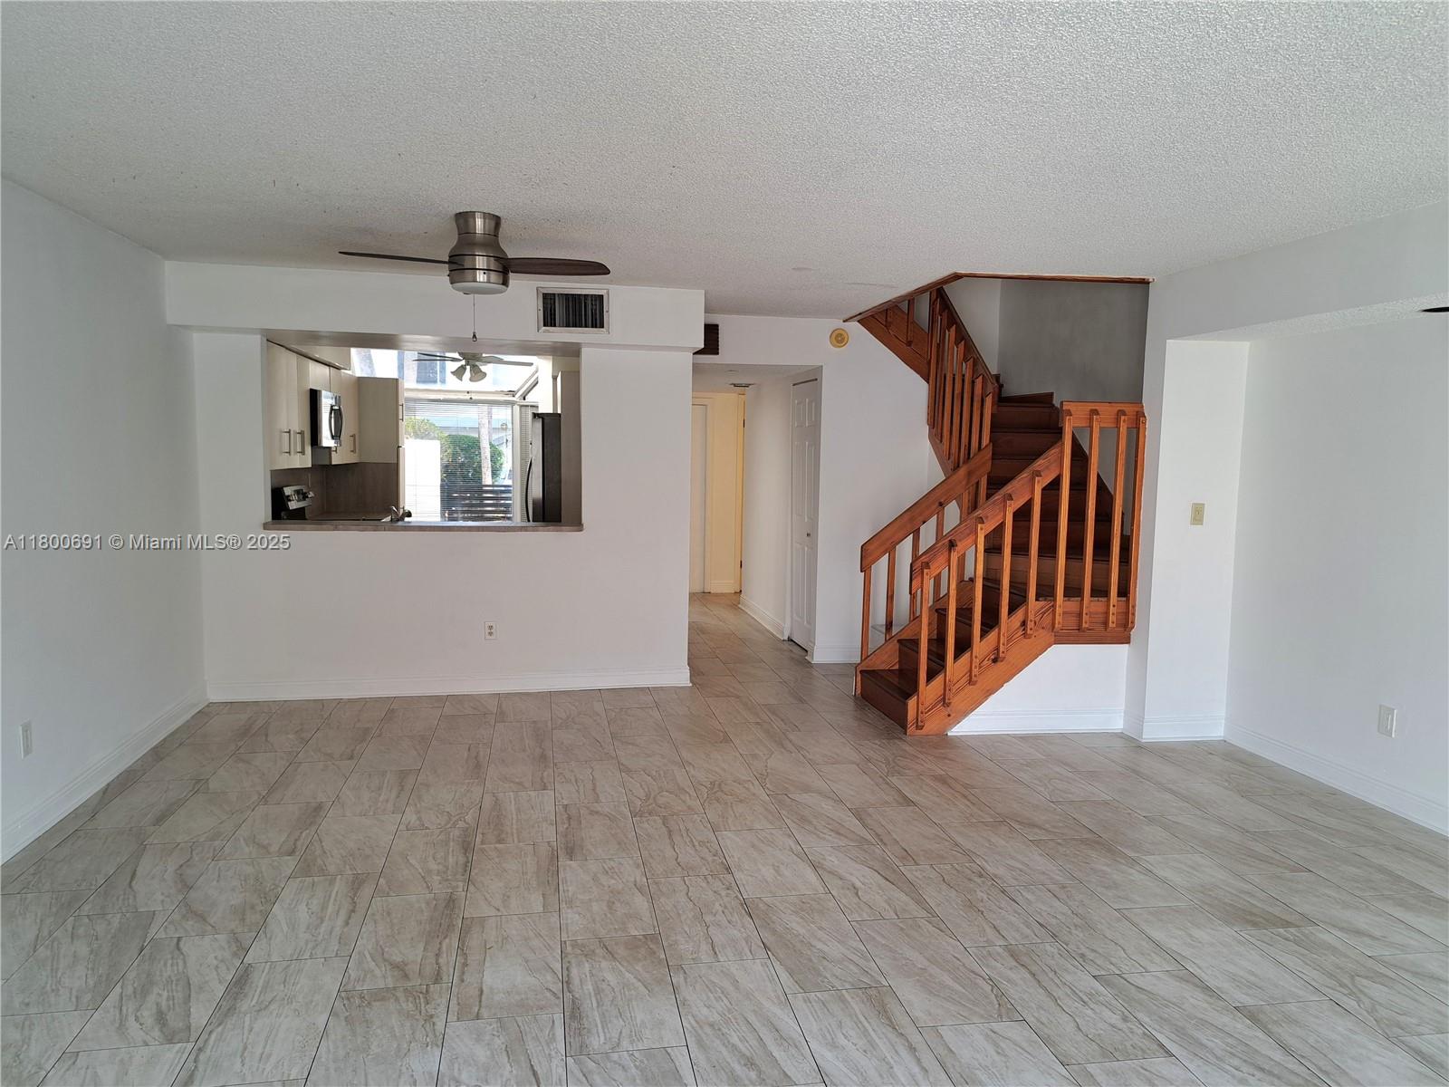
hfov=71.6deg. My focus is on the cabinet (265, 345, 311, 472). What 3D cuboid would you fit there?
[{"bbox_3d":[-2.948,-0.864,6.462,0.330,0.770,1.060,0,5,-10],"label":"cabinet"}]

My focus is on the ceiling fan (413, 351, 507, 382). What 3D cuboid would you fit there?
[{"bbox_3d":[-2.141,-1.573,8.544,1.080,0.400,1.080,0,5,-10],"label":"ceiling fan"}]

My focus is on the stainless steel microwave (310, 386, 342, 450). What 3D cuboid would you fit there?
[{"bbox_3d":[-3.074,-0.909,7.369,0.410,0.410,0.760,0,5,-10],"label":"stainless steel microwave"}]

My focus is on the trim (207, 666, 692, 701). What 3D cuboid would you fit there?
[{"bbox_3d":[-1.605,0.859,6.149,2.860,0.128,0.020,0,5,-12],"label":"trim"}]

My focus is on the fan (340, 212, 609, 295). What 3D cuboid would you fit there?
[{"bbox_3d":[-0.996,-1.177,4.115,1.060,0.290,1.020,0,5,-10],"label":"fan"}]

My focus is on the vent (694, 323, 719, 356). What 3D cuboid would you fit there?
[{"bbox_3d":[-0.151,-1.395,6.854,0.250,0.225,0.030,0,5,-10],"label":"vent"}]

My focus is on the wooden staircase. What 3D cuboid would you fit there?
[{"bbox_3d":[1.464,-0.320,6.244,1.270,2.500,1.900,0,5,-10],"label":"wooden staircase"}]

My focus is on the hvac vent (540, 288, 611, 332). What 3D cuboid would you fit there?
[{"bbox_3d":[-0.852,-1.307,5.666,0.395,0.245,0.030,0,5,-12],"label":"hvac vent"}]

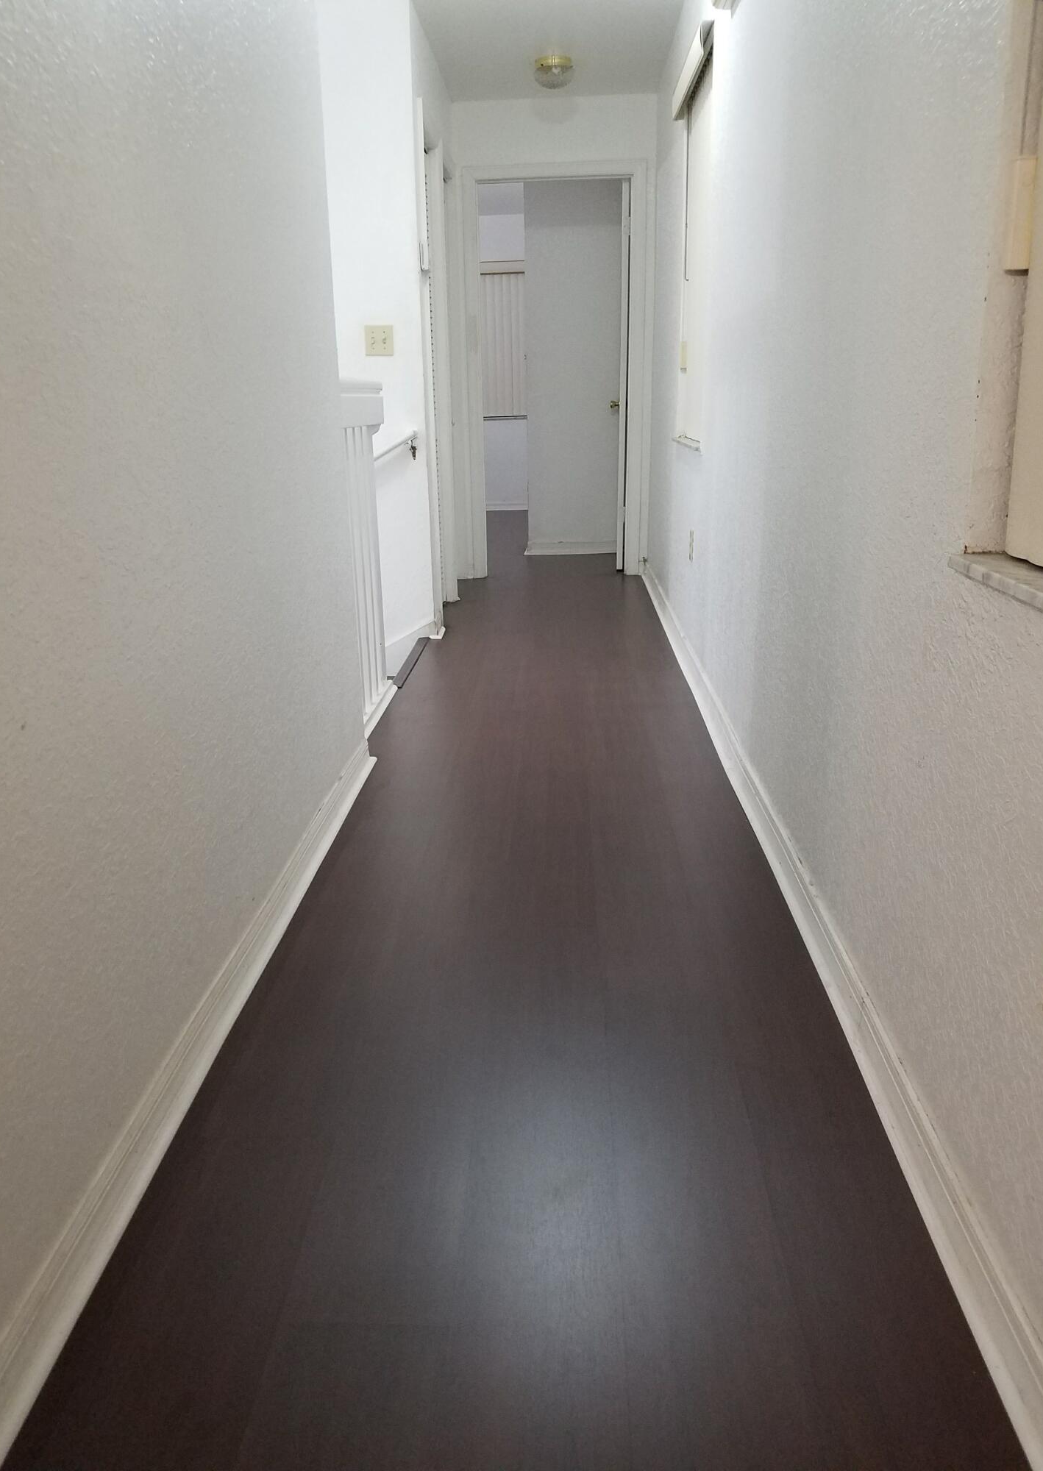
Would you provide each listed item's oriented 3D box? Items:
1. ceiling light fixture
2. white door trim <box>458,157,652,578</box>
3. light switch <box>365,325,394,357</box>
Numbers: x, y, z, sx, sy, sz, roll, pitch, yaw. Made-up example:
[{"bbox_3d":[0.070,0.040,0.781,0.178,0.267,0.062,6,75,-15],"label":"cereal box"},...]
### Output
[{"bbox_3d":[0.149,-2.981,4.989,0.182,0.108,0.182,0,17,2],"label":"ceiling light fixture"},{"bbox_3d":[0.186,-1.934,6.017,0.955,2.126,0.120,0,17,2],"label":"white door trim"},{"bbox_3d":[-0.564,-1.565,4.383,0.115,0.115,0.015,0,17,2],"label":"light switch"}]

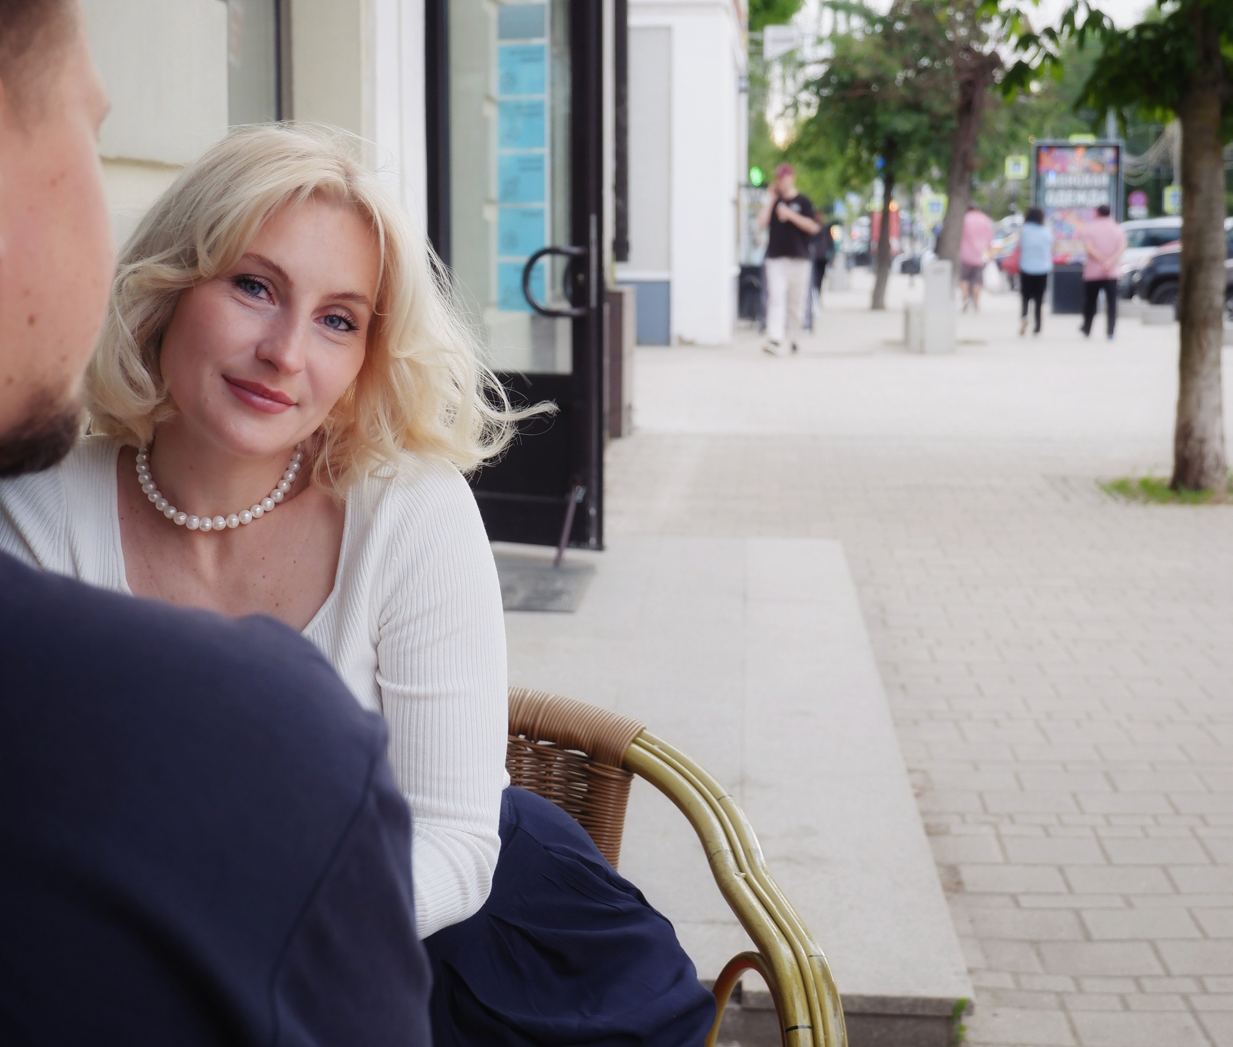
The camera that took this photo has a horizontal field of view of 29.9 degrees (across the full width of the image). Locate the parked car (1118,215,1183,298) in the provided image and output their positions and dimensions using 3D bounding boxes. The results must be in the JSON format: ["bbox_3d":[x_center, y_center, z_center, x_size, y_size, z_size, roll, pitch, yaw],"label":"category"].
[{"bbox_3d":[11.358,-4.998,44.300,4.400,1.680,1.820,-6,9,-39],"label":"parked car"}]

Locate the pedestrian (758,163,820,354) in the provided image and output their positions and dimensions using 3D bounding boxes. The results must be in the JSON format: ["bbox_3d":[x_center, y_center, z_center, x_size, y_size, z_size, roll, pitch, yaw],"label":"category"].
[{"bbox_3d":[1.609,-2.505,21.900,0.580,1.790,0.450,1,7,6],"label":"pedestrian"}]

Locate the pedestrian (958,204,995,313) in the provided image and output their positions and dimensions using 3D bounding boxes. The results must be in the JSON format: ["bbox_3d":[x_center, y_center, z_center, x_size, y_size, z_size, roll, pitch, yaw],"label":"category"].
[{"bbox_3d":[5.543,-4.083,35.600,0.550,1.700,0.420,0,7,3],"label":"pedestrian"}]

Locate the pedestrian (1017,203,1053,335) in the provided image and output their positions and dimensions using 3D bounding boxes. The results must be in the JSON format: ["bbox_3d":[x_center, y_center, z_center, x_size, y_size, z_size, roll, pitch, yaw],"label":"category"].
[{"bbox_3d":[5.377,-3.239,29.700,0.460,1.650,0.380,0,7,5],"label":"pedestrian"}]

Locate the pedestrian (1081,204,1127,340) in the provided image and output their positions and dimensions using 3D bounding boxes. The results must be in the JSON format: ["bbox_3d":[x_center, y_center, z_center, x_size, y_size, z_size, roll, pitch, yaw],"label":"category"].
[{"bbox_3d":[6.207,-3.208,29.500,0.570,1.720,0.420,1,7,6],"label":"pedestrian"}]

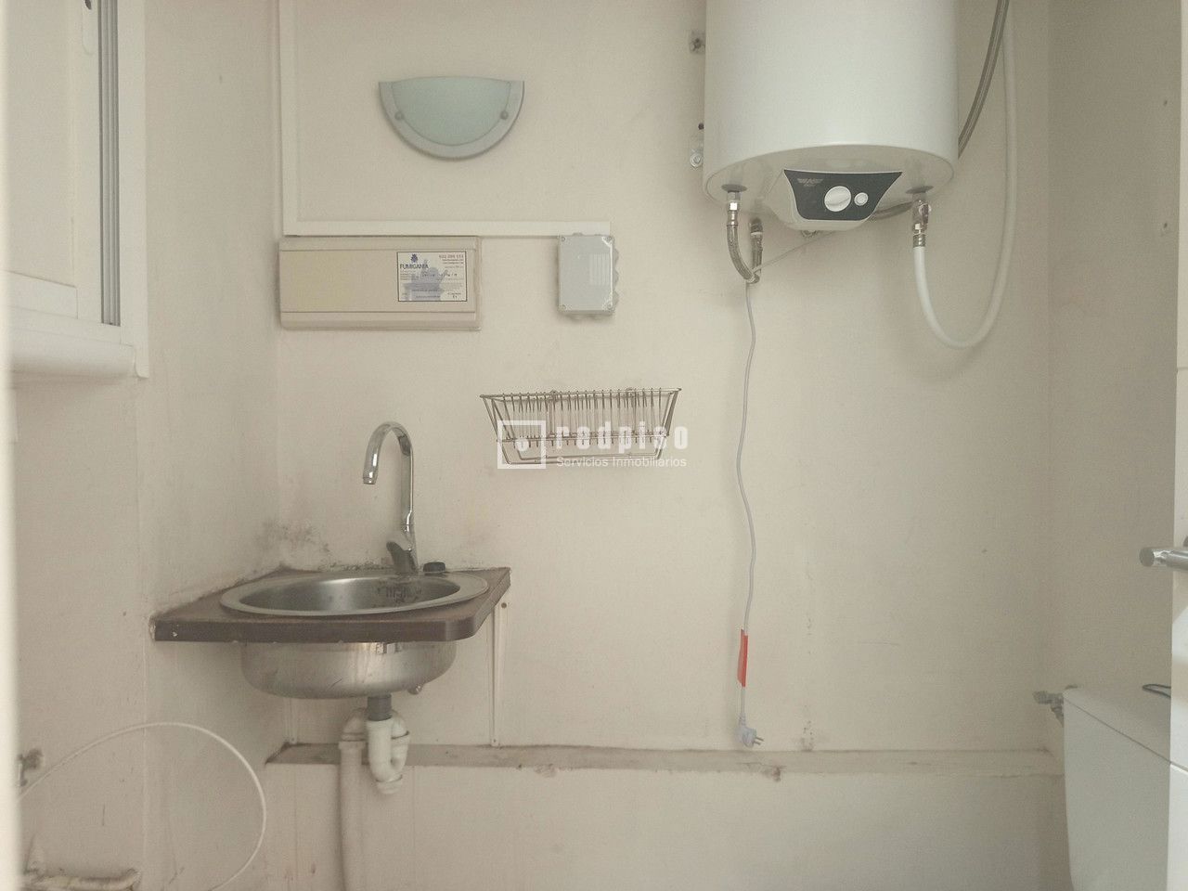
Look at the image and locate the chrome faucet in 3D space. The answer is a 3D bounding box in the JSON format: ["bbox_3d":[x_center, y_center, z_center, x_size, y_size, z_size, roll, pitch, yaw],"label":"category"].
[{"bbox_3d":[-0.408,0.106,1.627,0.055,0.307,0.190,1,1,17],"label":"chrome faucet"}]

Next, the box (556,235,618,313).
[{"bbox_3d":[-0.012,-0.352,1.699,0.118,0.160,0.070,0,1,0],"label":"box"}]

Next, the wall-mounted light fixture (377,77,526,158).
[{"bbox_3d":[-0.290,-0.669,1.687,0.300,0.158,0.083,0,1,0],"label":"wall-mounted light fixture"}]

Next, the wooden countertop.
[{"bbox_3d":[-0.423,0.282,1.505,0.489,0.034,0.484,0,1,0],"label":"wooden countertop"}]

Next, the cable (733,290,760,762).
[{"bbox_3d":[0.311,0.138,1.663,0.058,0.942,0.060,0,1,0],"label":"cable"}]

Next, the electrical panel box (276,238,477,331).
[{"bbox_3d":[-0.441,-0.338,1.701,0.408,0.190,0.070,0,1,0],"label":"electrical panel box"}]

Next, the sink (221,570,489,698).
[{"bbox_3d":[-0.433,0.341,1.521,0.475,0.162,0.475,0,1,0],"label":"sink"}]

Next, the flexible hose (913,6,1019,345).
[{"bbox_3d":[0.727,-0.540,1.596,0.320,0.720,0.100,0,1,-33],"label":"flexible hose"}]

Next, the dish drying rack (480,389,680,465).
[{"bbox_3d":[-0.020,-0.032,1.605,0.360,0.130,0.250,-2,1,1],"label":"dish drying rack"}]

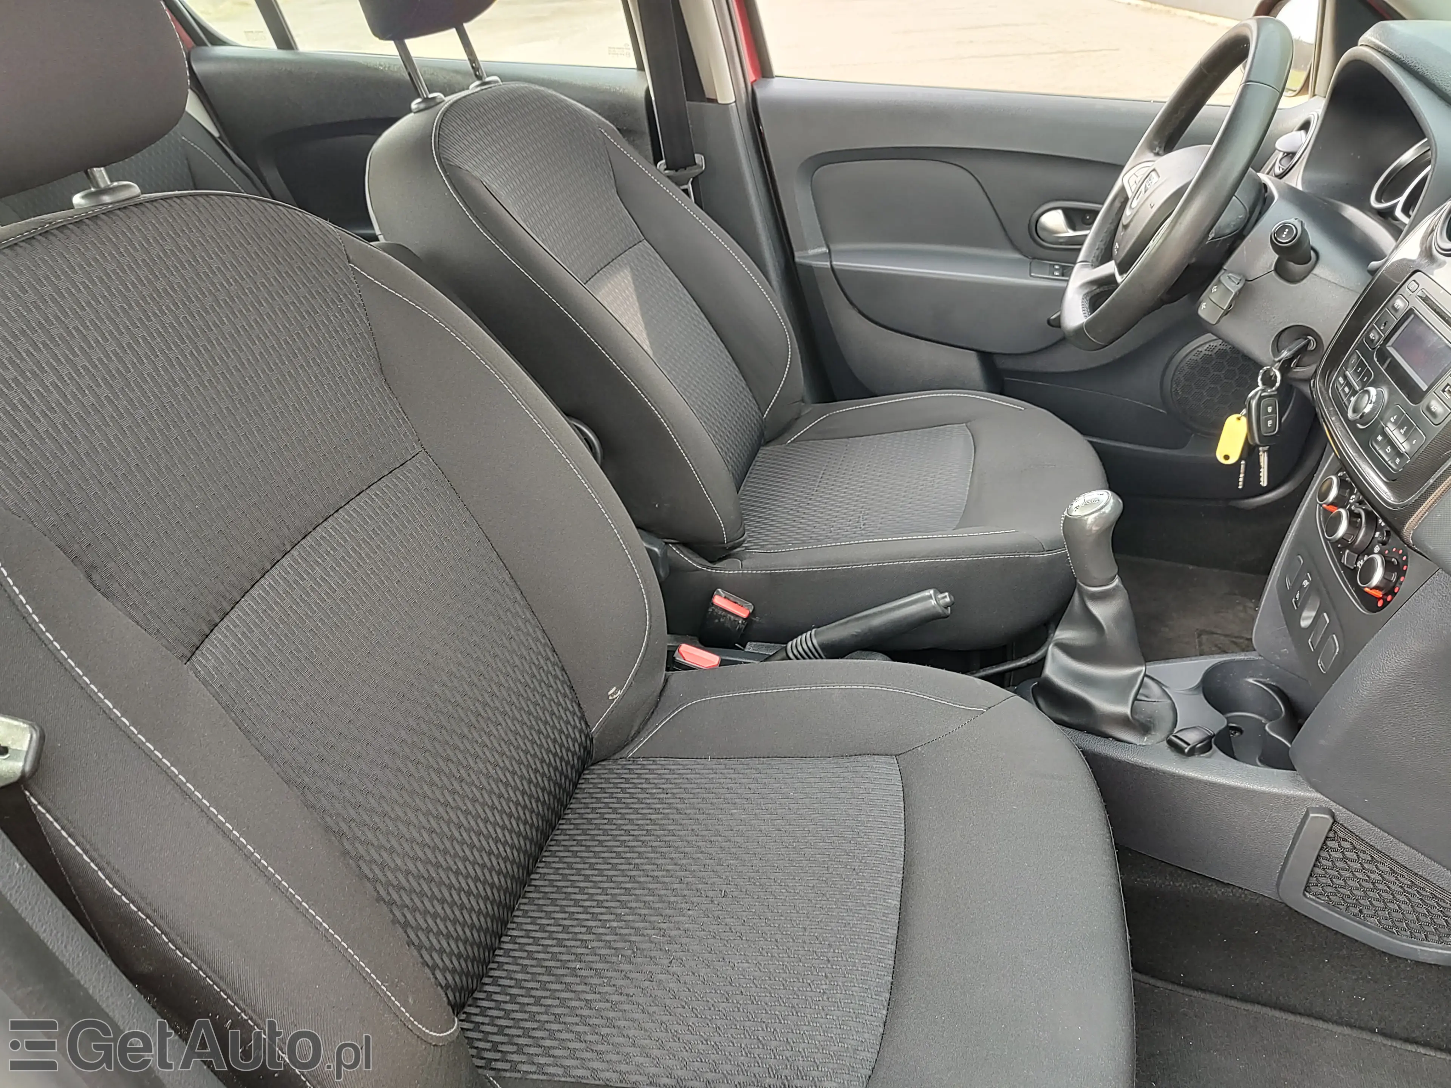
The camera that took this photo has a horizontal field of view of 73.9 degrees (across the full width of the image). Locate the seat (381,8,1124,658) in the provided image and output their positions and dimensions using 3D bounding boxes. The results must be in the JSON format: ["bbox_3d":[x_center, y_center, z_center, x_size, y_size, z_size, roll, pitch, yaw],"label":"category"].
[{"bbox_3d":[0.020,-0.333,1.252,0.970,0.950,0.520,6,33,13],"label":"seat"}]

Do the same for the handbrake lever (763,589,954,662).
[{"bbox_3d":[0.140,0.100,1.074,0.255,0.050,0.042,-21,24,27],"label":"handbrake lever"}]

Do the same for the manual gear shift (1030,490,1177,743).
[{"bbox_3d":[0.400,0.072,0.975,0.145,0.255,0.110,6,33,13],"label":"manual gear shift"}]

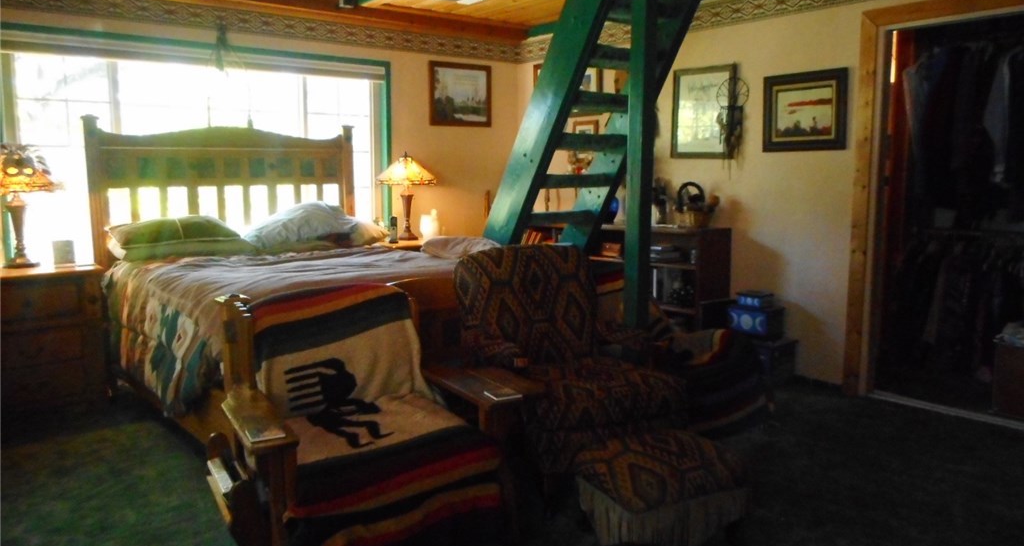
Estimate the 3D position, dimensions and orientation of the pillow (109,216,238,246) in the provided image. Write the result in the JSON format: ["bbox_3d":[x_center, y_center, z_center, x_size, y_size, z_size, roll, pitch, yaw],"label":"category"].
[{"bbox_3d":[-1.898,-0.238,4.200,0.660,0.180,0.420,-7,10,-40],"label":"pillow"}]

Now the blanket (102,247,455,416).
[{"bbox_3d":[-0.912,0.232,3.641,1.660,0.520,1.850,-6,10,-38],"label":"blanket"}]

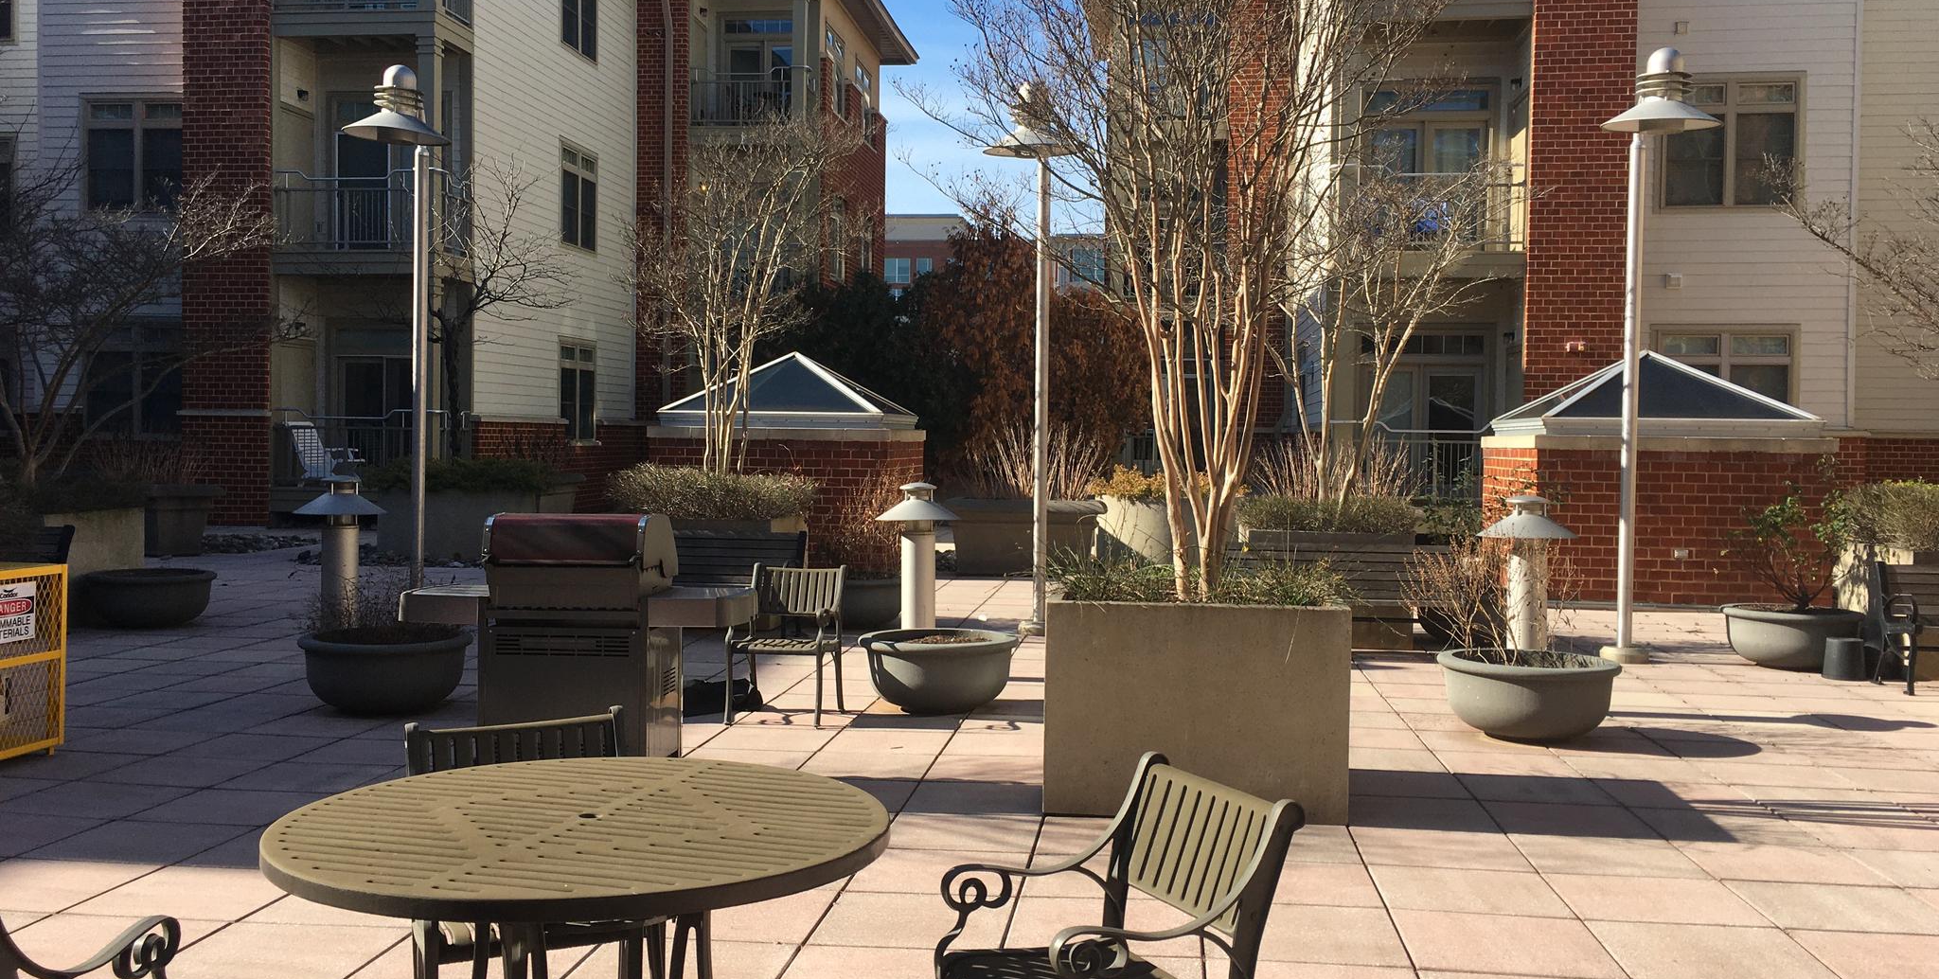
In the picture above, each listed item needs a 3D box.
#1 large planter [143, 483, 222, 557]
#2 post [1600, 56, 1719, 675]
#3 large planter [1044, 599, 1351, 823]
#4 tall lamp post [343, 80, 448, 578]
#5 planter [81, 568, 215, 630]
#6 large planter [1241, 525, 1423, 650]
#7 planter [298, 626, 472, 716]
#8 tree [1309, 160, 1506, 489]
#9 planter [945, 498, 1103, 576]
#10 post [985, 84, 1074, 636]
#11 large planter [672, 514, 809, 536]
[{"bbox_3d":[-10.538,0.375,21.084,1.250,0.930,1.150,1,2,7],"label":"large planter"},{"bbox_3d":[4.875,-0.938,11.658,0.860,4.350,1.000,1,2,7],"label":"post"},{"bbox_3d":[0.995,0.894,7.203,1.220,0.880,1.200,1,2,7],"label":"large planter"},{"bbox_3d":[-4.403,-1.059,12.591,0.860,4.380,1.000,1,2,7],"label":"tall lamp post"},{"bbox_3d":[-6.592,0.893,13.045,0.960,0.415,0.960,1,2,7],"label":"planter"},{"bbox_3d":[2.816,0.745,12.907,1.220,0.880,1.200,1,2,7],"label":"large planter"},{"bbox_3d":[-3.286,1.033,9.171,0.930,0.415,0.930,1,2,7],"label":"planter"},{"bbox_3d":[3.397,-1.216,12.850,1.900,2.850,1.800,1,2,7],"label":"tree"},{"bbox_3d":[0.712,0.547,19.176,1.850,0.880,1.050,1,2,7],"label":"planter"},{"bbox_3d":[0.522,-1.012,12.965,0.860,4.350,1.000,1,2,7],"label":"post"},{"bbox_3d":[-2.143,0.677,13.809,1.220,0.880,1.200,1,2,7],"label":"large planter"}]

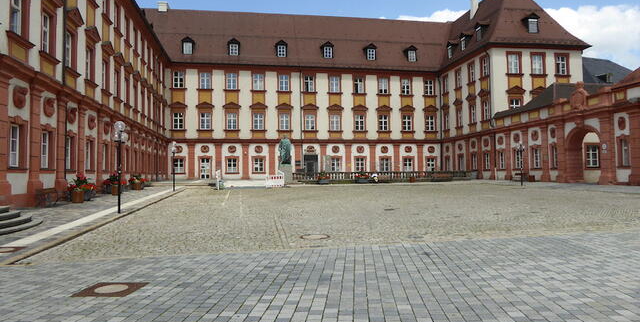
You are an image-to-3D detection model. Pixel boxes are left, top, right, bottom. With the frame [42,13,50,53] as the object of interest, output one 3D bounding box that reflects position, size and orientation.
[{"bbox_3d":[-12.485,-5.791,20.919,0.170,2.000,1.220,0,-2,-10],"label":"frame"}]

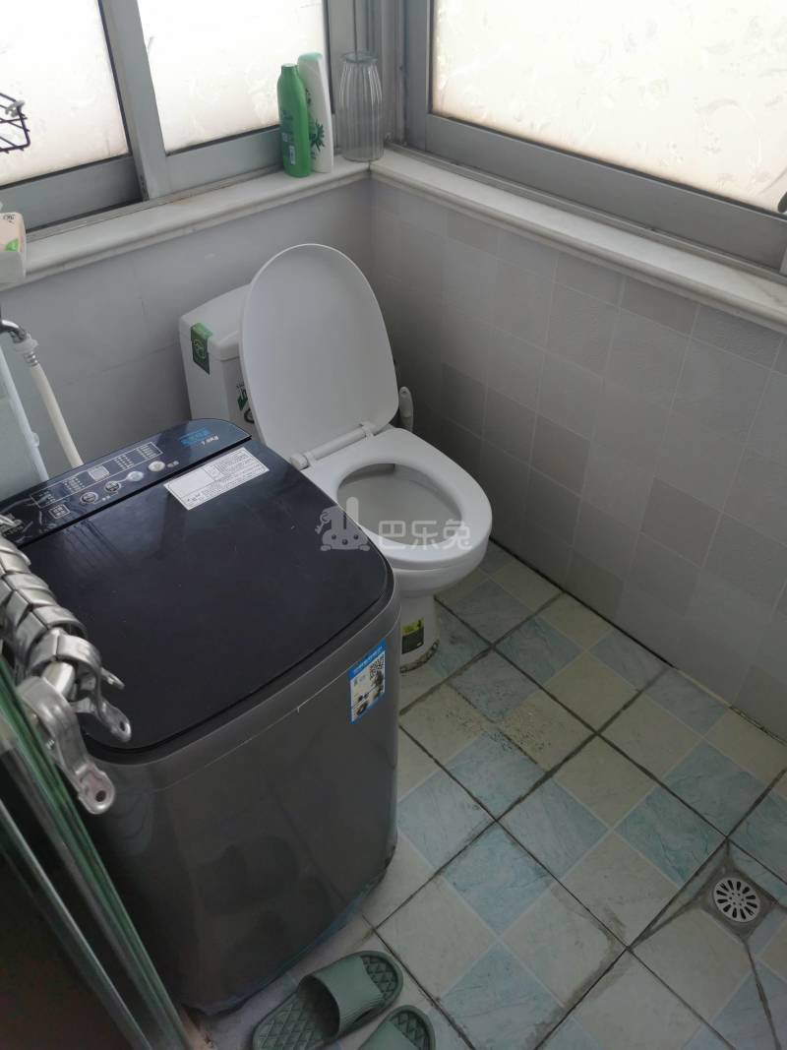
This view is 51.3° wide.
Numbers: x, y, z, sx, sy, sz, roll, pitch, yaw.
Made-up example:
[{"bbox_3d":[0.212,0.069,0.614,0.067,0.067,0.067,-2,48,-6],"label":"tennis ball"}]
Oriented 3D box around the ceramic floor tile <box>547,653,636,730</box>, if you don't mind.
[{"bbox_3d":[0.428,0.361,1.766,0.148,0.010,0.148,-30,49,-30],"label":"ceramic floor tile"}]

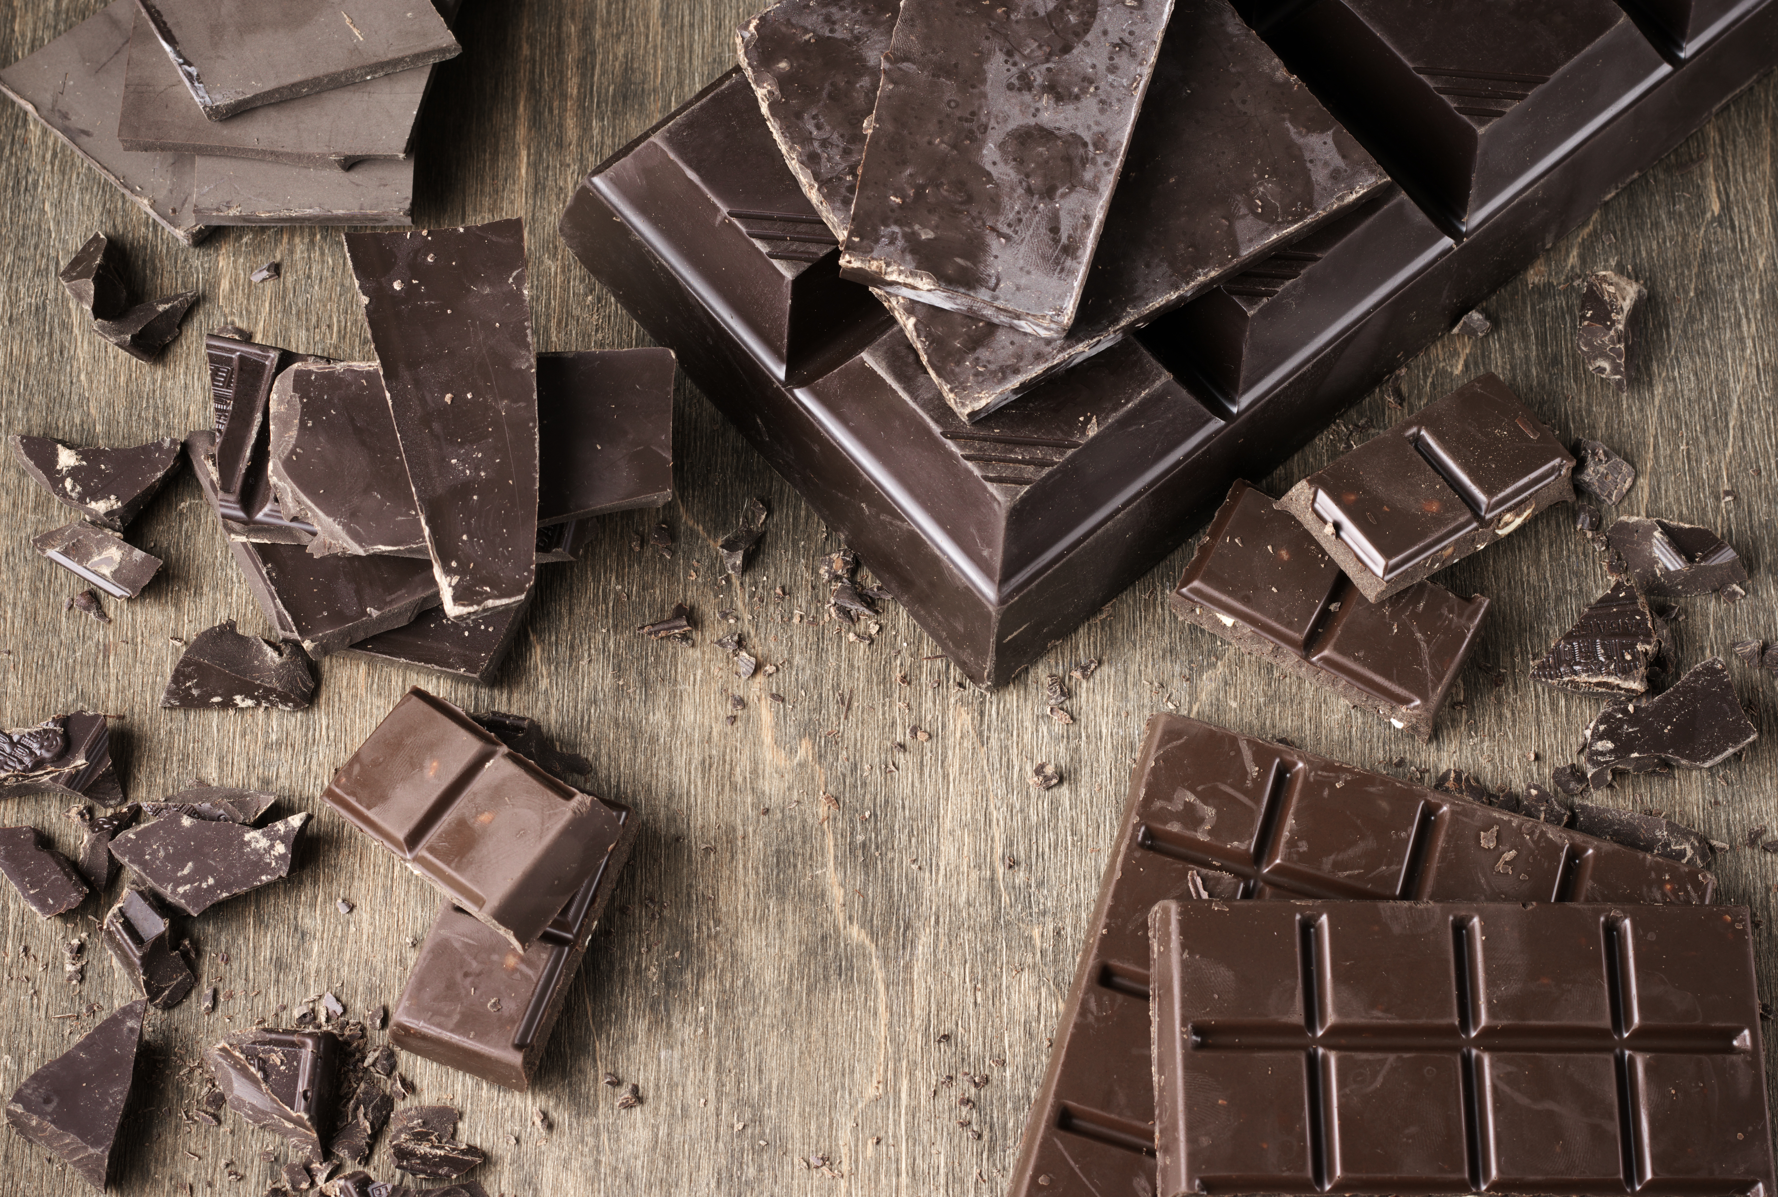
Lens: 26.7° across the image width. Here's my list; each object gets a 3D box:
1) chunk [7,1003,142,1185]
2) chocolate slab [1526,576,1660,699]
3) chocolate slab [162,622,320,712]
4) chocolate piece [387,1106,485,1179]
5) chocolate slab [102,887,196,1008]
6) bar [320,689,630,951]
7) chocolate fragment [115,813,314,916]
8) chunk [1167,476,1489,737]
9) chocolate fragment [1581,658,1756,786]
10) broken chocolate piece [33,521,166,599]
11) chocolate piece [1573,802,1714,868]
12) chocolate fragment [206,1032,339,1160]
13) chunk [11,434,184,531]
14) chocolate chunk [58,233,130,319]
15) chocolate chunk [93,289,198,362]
[{"bbox_3d":[-0.101,0.062,0.481,0.017,0.009,0.022,33,69,12],"label":"chunk"},{"bbox_3d":[0.104,0.006,0.550,0.018,0.006,0.015,-7,77,-4],"label":"chocolate slab"},{"bbox_3d":[-0.095,0.010,0.546,0.022,0.008,0.011,2,68,0],"label":"chocolate slab"},{"bbox_3d":[-0.058,0.069,0.481,0.012,0.006,0.009,-2,66,-2],"label":"chocolate piece"},{"bbox_3d":[-0.105,0.049,0.530,0.009,0.008,0.016,-28,71,-11],"label":"chocolate slab"},{"bbox_3d":[-0.059,0.031,0.529,0.037,0.011,0.021,29,72,36],"label":"bar"},{"bbox_3d":[-0.096,0.037,0.531,0.028,0.005,0.013,-7,74,-4],"label":"chocolate fragment"},{"bbox_3d":[0.065,0.001,0.550,0.041,0.011,0.019,26,70,9],"label":"chunk"},{"bbox_3d":[0.105,0.019,0.508,0.025,0.006,0.013,-24,69,-12],"label":"chocolate fragment"},{"bbox_3d":[-0.117,-0.006,0.553,0.016,0.004,0.008,25,70,14],"label":"broken chocolate piece"},{"bbox_3d":[0.102,0.031,0.503,0.019,0.006,0.006,18,67,6],"label":"chocolate piece"},{"bbox_3d":[-0.080,0.063,0.481,0.016,0.011,0.015,6,66,1],"label":"chocolate fragment"},{"bbox_3d":[-0.117,-0.017,0.554,0.025,0.006,0.013,0,68,3],"label":"chunk"},{"bbox_3d":[-0.111,-0.046,0.529,0.008,0.009,0.010,-38,72,-16],"label":"chocolate chunk"},{"bbox_3d":[-0.104,-0.038,0.527,0.015,0.006,0.008,-17,68,-9],"label":"chocolate chunk"}]

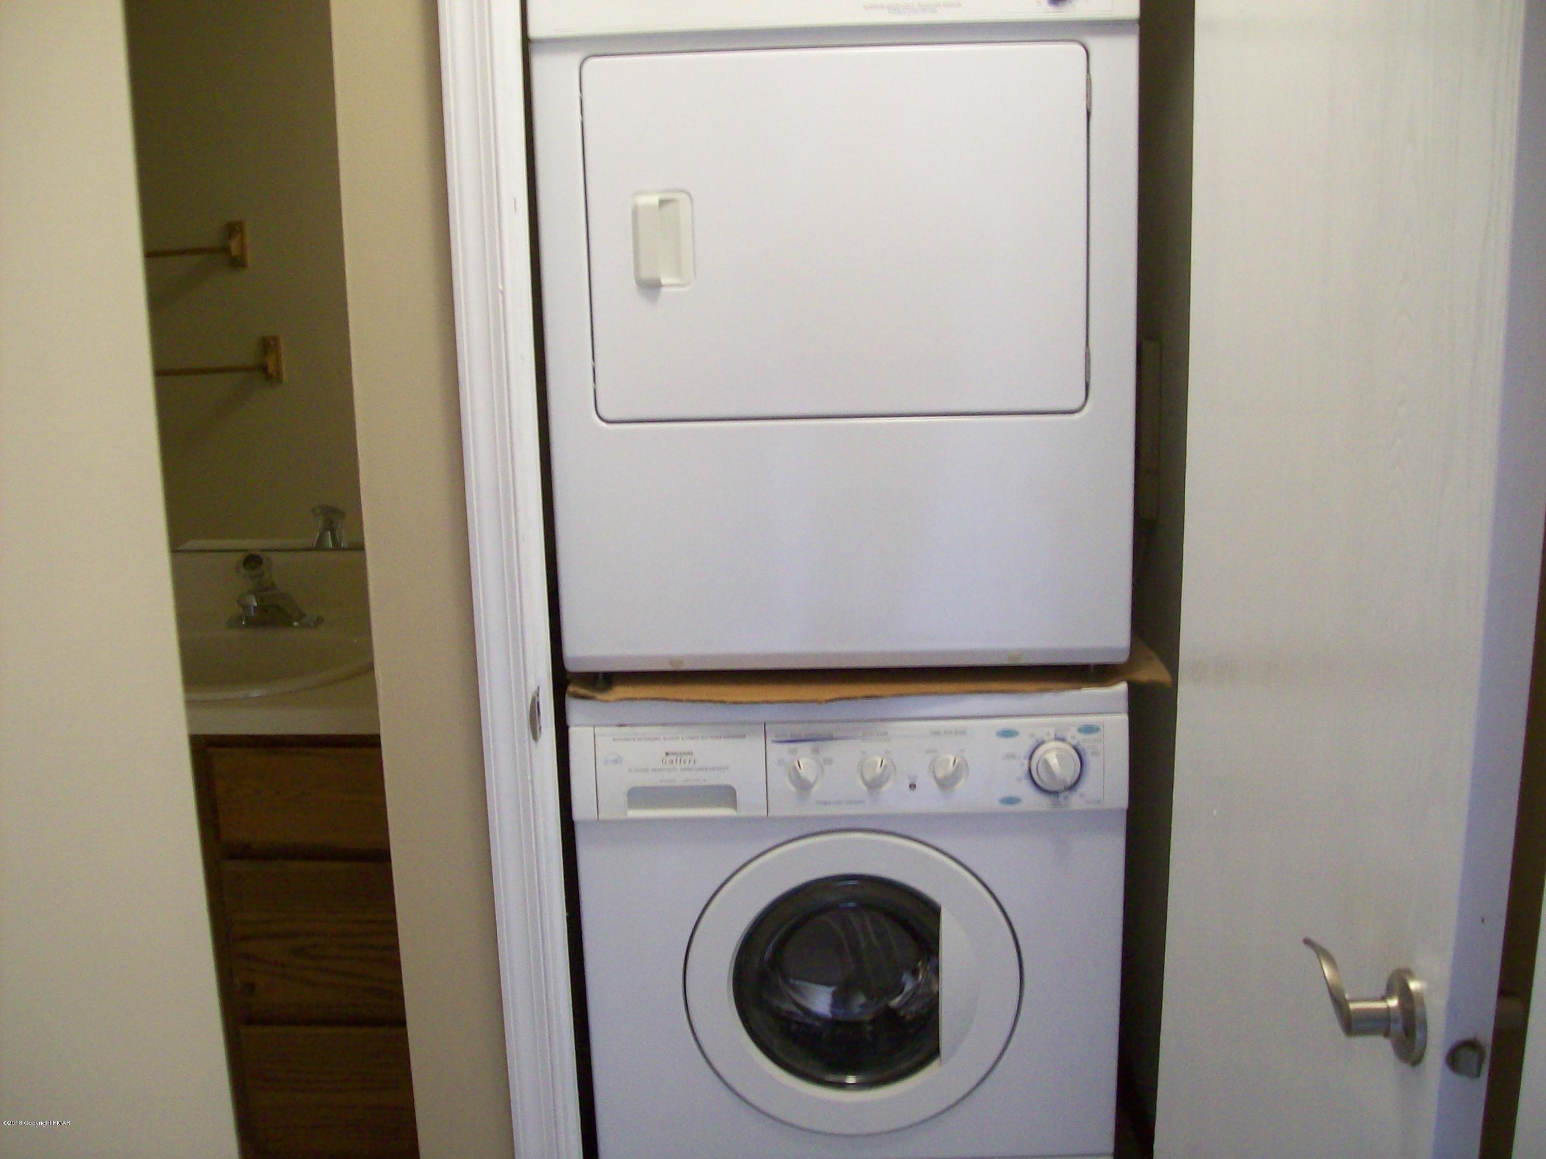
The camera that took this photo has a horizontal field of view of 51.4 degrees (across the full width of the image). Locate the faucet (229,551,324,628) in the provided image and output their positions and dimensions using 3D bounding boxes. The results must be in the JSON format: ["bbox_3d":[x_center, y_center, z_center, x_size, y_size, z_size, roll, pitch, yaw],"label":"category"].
[{"bbox_3d":[-0.806,0.019,2.545,0.150,0.120,0.142,-1,12,2],"label":"faucet"}]

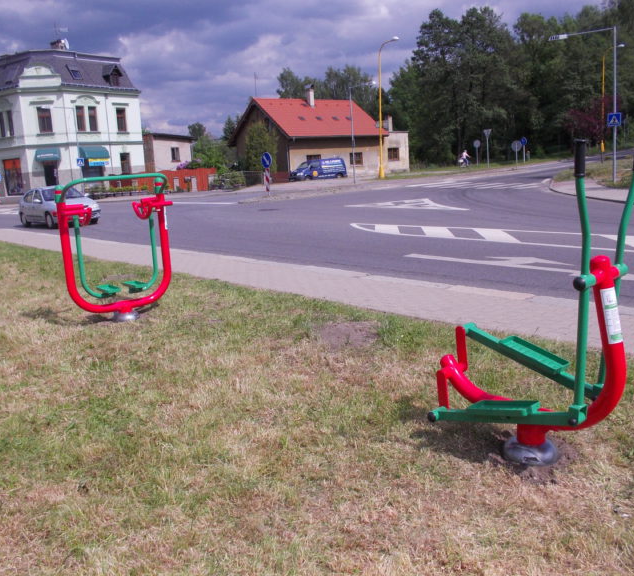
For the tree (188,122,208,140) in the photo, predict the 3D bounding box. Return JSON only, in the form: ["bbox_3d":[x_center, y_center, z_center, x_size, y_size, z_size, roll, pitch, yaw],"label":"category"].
[{"bbox_3d":[-16.548,-18.627,87.232,3.400,8.000,3.400,-3,11,0],"label":"tree"}]

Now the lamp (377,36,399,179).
[{"bbox_3d":[5.602,-13.850,49.937,1.900,10.700,0.400,6,14,39],"label":"lamp"}]

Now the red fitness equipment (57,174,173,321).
[{"bbox_3d":[-2.083,-0.417,6.750,1.130,1.520,0.500,-10,13,-32],"label":"red fitness equipment"}]

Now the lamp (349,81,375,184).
[{"bbox_3d":[3.168,-10.578,44.035,0.350,6.800,2.300,-12,14,-37],"label":"lamp"}]

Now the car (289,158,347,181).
[{"bbox_3d":[0.174,-10.560,57.315,4.800,1.930,1.900,-10,13,-33],"label":"car"}]

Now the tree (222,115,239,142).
[{"bbox_3d":[-10.964,-17.448,79.213,2.800,8.200,2.800,-3,11,0],"label":"tree"}]

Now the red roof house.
[{"bbox_3d":[0.261,-15.746,65.456,15.300,9.000,10.800,-11,14,-35],"label":"red roof house"}]

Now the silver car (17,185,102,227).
[{"bbox_3d":[-9.200,-2.930,22.750,1.700,1.420,4.100,-12,14,-40],"label":"silver car"}]

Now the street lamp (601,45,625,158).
[{"bbox_3d":[29.926,-18.799,64.569,2.000,10.800,0.400,2,12,25],"label":"street lamp"}]

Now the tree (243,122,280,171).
[{"bbox_3d":[-5.273,-12.402,58.972,3.100,5.500,3.100,-3,11,0],"label":"tree"}]

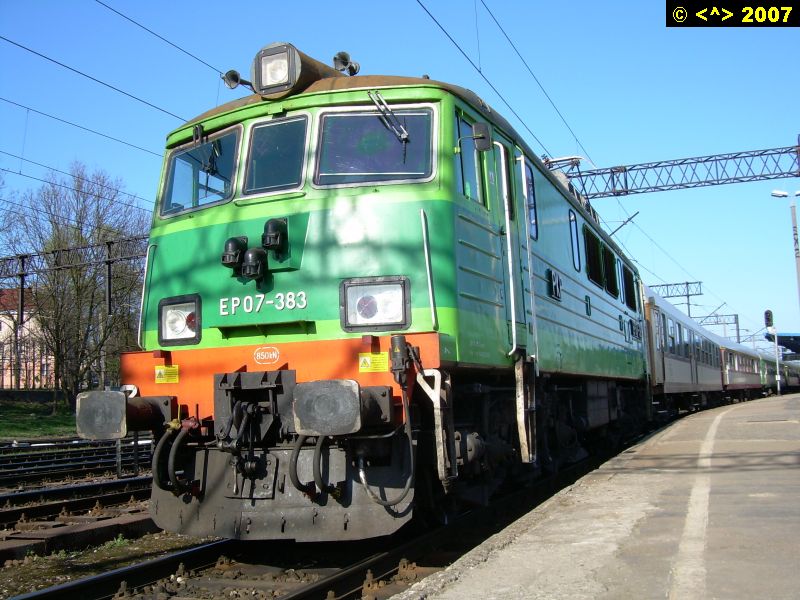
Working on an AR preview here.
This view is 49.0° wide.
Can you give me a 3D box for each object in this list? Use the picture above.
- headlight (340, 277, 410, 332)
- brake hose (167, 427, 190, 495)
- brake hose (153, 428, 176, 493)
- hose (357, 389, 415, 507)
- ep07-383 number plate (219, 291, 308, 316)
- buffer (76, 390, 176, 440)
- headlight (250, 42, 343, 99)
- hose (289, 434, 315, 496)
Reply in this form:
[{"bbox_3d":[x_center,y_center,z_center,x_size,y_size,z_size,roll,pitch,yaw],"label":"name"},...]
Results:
[{"bbox_3d":[-0.176,0.033,6.351,0.515,0.400,0.090,-2,-7,7],"label":"headlight"},{"bbox_3d":[-1.570,1.154,6.249,0.070,0.490,0.280,-4,-7,22],"label":"brake hose"},{"bbox_3d":[-1.705,1.165,6.329,0.070,0.450,0.260,-4,-7,22],"label":"brake hose"},{"bbox_3d":[-0.092,1.001,5.994,0.410,0.790,0.150,-4,-7,22],"label":"hose"},{"bbox_3d":[-1.022,0.031,6.514,0.740,0.130,0.025,-4,-7,22],"label":"ep07-383 number plate"},{"bbox_3d":[-1.952,0.834,6.393,0.450,0.335,0.640,-4,-7,22],"label":"buffer"},{"bbox_3d":[-0.843,-1.789,7.316,0.460,0.470,0.740,-4,-7,22],"label":"headlight"},{"bbox_3d":[-0.661,1.091,5.889,0.070,0.480,0.290,-4,-7,22],"label":"hose"}]

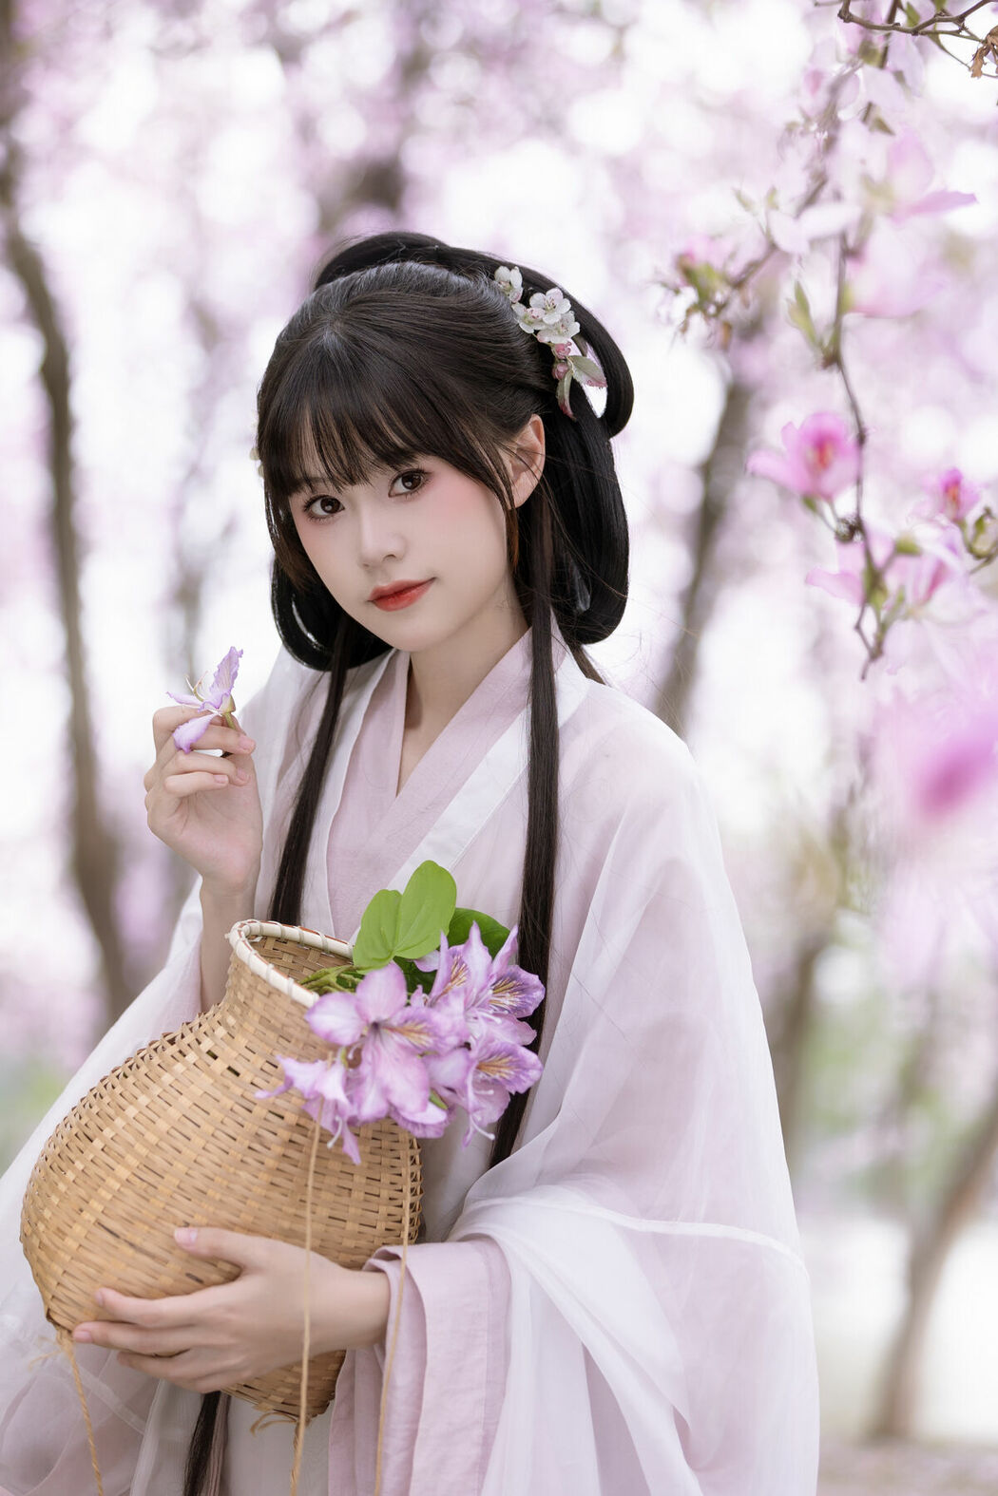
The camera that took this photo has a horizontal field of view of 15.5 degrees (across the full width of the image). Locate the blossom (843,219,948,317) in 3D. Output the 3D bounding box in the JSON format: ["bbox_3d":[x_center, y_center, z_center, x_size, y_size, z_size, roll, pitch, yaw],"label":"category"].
[{"bbox_3d":[0.315,-0.380,2.900,0.080,0.077,0.072,1,-13,-43],"label":"blossom"}]

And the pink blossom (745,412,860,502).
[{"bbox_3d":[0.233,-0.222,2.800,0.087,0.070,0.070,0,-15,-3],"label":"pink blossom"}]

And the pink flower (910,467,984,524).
[{"bbox_3d":[0.341,-0.194,2.800,0.057,0.047,0.050,0,-12,-3],"label":"pink flower"}]

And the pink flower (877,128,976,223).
[{"bbox_3d":[0.339,-0.454,2.900,0.078,0.076,0.072,1,-13,-43],"label":"pink flower"}]

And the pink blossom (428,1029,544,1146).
[{"bbox_3d":[-0.008,0.207,2.230,0.070,0.072,0.062,1,2,-34],"label":"pink blossom"}]

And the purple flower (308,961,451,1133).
[{"bbox_3d":[-0.072,0.181,2.190,0.090,0.104,0.060,0,6,0],"label":"purple flower"}]

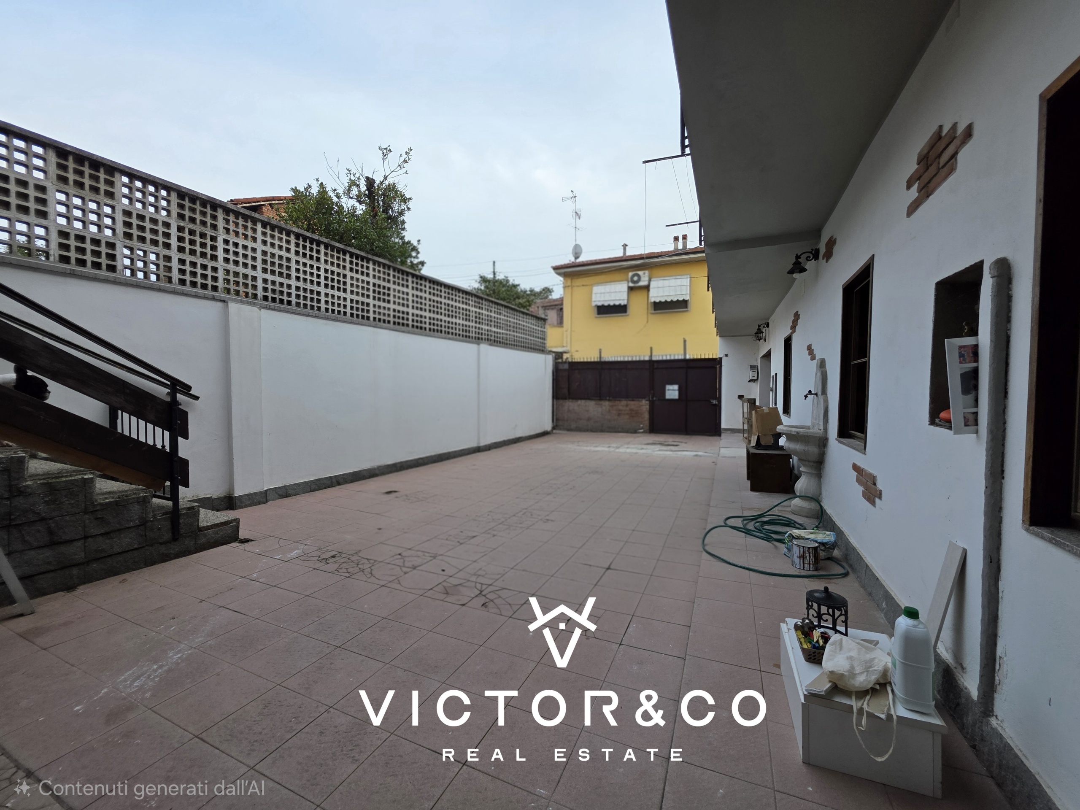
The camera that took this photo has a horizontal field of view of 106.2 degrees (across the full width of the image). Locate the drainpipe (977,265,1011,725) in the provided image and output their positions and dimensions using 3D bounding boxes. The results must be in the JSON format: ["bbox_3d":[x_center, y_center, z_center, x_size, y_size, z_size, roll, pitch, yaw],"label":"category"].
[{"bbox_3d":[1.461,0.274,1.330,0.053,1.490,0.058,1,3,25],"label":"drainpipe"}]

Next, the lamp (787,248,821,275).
[{"bbox_3d":[2.755,-1.498,4.235,0.265,0.295,0.190,1,3,25],"label":"lamp"}]

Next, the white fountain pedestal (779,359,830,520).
[{"bbox_3d":[2.583,0.332,4.077,0.370,1.545,0.660,1,3,25],"label":"white fountain pedestal"}]

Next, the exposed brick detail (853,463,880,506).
[{"bbox_3d":[2.082,0.508,2.600,0.030,0.190,0.615,1,3,25],"label":"exposed brick detail"}]

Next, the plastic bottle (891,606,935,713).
[{"bbox_3d":[1.262,0.841,1.385,0.096,0.284,0.165,1,3,25],"label":"plastic bottle"}]

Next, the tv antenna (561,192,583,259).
[{"bbox_3d":[1.489,-7.950,17.900,0.950,3.050,0.850,1,3,25],"label":"tv antenna"}]

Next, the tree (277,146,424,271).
[{"bbox_3d":[-3.972,-2.265,8.573,2.950,6.400,2.950,1,3,25],"label":"tree"}]

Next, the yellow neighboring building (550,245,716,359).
[{"bbox_3d":[6.273,-3.165,19.043,8.000,7.500,8.000,1,3,28],"label":"yellow neighboring building"}]

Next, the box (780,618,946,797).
[{"bbox_3d":[1.179,1.098,1.551,0.367,0.243,0.490,1,3,23],"label":"box"}]

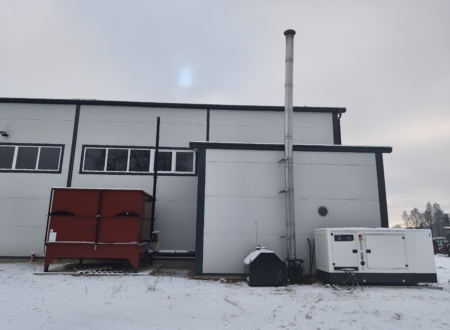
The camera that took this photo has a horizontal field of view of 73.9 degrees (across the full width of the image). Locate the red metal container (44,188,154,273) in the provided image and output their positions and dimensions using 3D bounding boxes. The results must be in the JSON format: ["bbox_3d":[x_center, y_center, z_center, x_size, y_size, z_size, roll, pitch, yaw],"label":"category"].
[{"bbox_3d":[-4.369,2.347,10.880,3.089,2.691,1.872,1,-11,-2],"label":"red metal container"}]

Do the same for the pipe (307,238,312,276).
[{"bbox_3d":[2.614,2.859,9.279,0.127,1.109,0.094,1,-11,-2],"label":"pipe"}]

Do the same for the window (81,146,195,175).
[{"bbox_3d":[-3.743,-0.167,13.128,5.019,1.252,0.117,1,-11,-2],"label":"window"}]

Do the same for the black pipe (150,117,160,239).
[{"bbox_3d":[-2.684,0.403,11.551,0.110,4.735,0.110,1,-11,-2],"label":"black pipe"}]

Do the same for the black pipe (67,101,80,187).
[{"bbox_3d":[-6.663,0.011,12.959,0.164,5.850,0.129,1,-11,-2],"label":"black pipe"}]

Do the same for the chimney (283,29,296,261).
[{"bbox_3d":[2.151,-0.931,9.732,0.363,7.741,0.363,2,-11,-2],"label":"chimney"}]

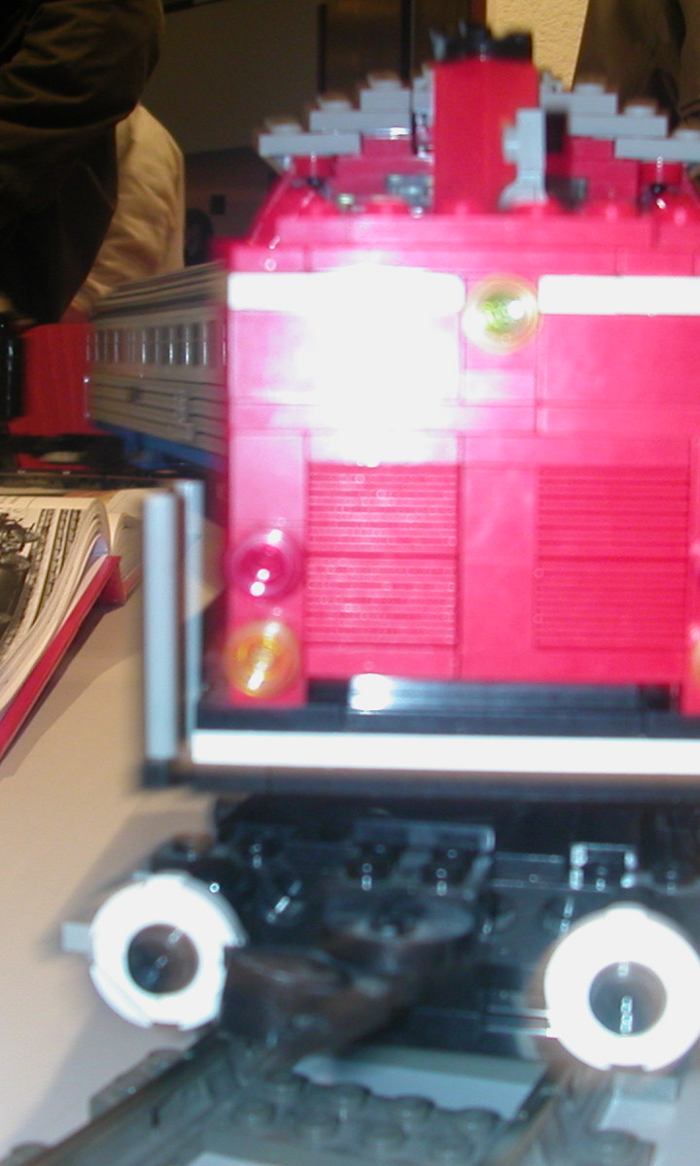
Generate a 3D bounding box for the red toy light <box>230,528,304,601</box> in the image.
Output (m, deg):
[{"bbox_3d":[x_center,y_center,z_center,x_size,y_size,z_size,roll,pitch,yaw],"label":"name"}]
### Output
[{"bbox_3d":[-0.009,-0.002,0.173,0.008,0.008,0.004,1,7,3],"label":"red toy light"}]

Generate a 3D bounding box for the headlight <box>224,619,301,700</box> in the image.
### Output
[{"bbox_3d":[-0.009,0.008,0.174,0.008,0.008,0.004,1,7,3],"label":"headlight"}]

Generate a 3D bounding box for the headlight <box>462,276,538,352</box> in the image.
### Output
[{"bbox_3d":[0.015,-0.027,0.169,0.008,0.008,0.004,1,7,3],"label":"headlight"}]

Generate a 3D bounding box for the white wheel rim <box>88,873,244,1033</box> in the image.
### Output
[{"bbox_3d":[-0.019,0.039,0.175,0.016,0.016,0.005,2,7,14],"label":"white wheel rim"}]

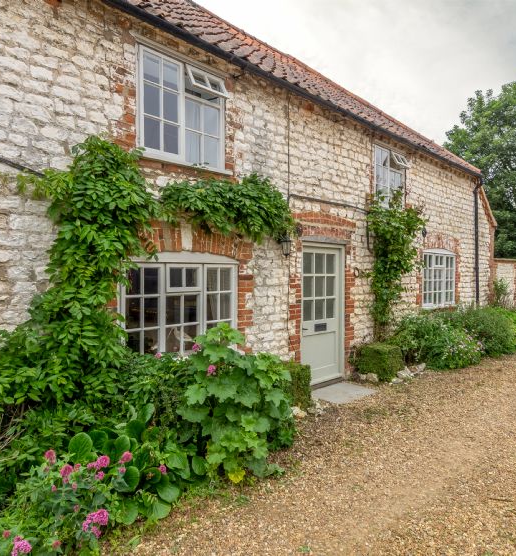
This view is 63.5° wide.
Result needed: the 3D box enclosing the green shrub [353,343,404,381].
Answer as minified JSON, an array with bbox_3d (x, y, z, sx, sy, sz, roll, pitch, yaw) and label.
[{"bbox_3d":[1.961,1.304,6.633,0.540,0.530,0.460,-1,1,-44],"label":"green shrub"}]

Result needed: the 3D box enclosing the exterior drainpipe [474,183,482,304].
[{"bbox_3d":[5.359,-0.470,10.137,0.100,3.800,0.170,-1,1,-44],"label":"exterior drainpipe"}]

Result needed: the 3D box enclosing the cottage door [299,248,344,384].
[{"bbox_3d":[0.912,0.529,6.040,0.990,1.980,0.080,-1,1,-44],"label":"cottage door"}]

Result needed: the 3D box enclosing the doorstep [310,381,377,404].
[{"bbox_3d":[1.189,1.603,5.761,0.850,0.060,0.570,-1,1,-44],"label":"doorstep"}]

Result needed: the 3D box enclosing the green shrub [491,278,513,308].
[{"bbox_3d":[6.612,0.720,11.308,0.600,1.380,0.480,-1,1,-44],"label":"green shrub"}]

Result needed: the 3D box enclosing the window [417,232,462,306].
[{"bbox_3d":[3.847,0.007,8.816,1.720,1.210,0.110,-1,1,-44],"label":"window"}]

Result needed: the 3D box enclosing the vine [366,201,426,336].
[{"bbox_3d":[2.430,0.001,7.112,1.430,2.760,0.400,-1,1,-44],"label":"vine"}]

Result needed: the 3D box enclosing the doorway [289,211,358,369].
[{"bbox_3d":[0.948,0.324,6.043,1.550,2.450,0.200,-1,1,-44],"label":"doorway"}]

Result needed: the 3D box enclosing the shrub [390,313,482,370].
[{"bbox_3d":[3.078,1.098,7.276,1.600,0.920,0.900,-1,1,-44],"label":"shrub"}]

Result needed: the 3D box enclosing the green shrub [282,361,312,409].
[{"bbox_3d":[0.297,1.331,5.016,0.500,0.530,0.440,-1,1,-44],"label":"green shrub"}]

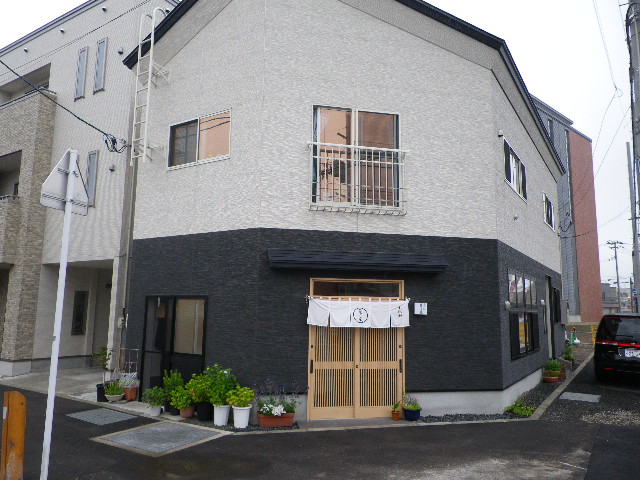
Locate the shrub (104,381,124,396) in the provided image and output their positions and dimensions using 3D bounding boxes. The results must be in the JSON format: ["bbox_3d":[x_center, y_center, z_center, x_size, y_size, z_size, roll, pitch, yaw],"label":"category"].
[{"bbox_3d":[-3.817,2.784,9.709,0.350,0.292,0.350,4,-8,-20],"label":"shrub"}]

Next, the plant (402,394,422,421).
[{"bbox_3d":[1.583,2.854,8.860,0.314,0.399,0.308,-1,-8,10],"label":"plant"}]

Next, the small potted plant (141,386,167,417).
[{"bbox_3d":[-2.843,2.756,8.869,0.414,0.469,0.406,3,-8,-17],"label":"small potted plant"}]

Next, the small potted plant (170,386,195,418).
[{"bbox_3d":[-2.217,2.629,8.464,0.395,0.487,0.395,3,-8,-13],"label":"small potted plant"}]

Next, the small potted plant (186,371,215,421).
[{"bbox_3d":[-1.990,2.583,8.607,0.425,0.758,0.395,3,-8,-12],"label":"small potted plant"}]

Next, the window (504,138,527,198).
[{"bbox_3d":[4.195,-1.414,11.061,0.120,0.859,2.371,-4,-9,31],"label":"window"}]

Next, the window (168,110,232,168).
[{"bbox_3d":[-2.327,-1.907,9.954,1.643,0.928,0.120,-4,-9,32],"label":"window"}]

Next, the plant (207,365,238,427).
[{"bbox_3d":[-1.545,2.456,8.230,0.497,0.914,0.462,2,-8,-10],"label":"plant"}]

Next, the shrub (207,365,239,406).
[{"bbox_3d":[-1.549,2.316,8.248,0.497,0.638,0.462,2,-8,-10],"label":"shrub"}]

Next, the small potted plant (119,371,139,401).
[{"bbox_3d":[-3.601,2.782,9.809,0.356,0.493,0.356,4,-8,-19],"label":"small potted plant"}]

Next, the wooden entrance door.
[{"bbox_3d":[0.607,1.926,8.406,1.624,1.907,0.100,3,-8,-12],"label":"wooden entrance door"}]

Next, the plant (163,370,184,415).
[{"bbox_3d":[-2.458,2.550,8.701,0.339,0.697,0.339,3,-8,-15],"label":"plant"}]

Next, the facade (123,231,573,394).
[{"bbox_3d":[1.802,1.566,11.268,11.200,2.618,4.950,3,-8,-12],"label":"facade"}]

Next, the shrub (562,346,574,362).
[{"bbox_3d":[8.256,3.804,17.200,0.400,0.530,0.400,-4,-9,31],"label":"shrub"}]

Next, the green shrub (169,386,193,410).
[{"bbox_3d":[-2.247,2.574,8.464,0.378,0.349,0.378,3,-8,-13],"label":"green shrub"}]

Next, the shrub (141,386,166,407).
[{"bbox_3d":[-2.728,2.590,8.542,0.393,0.336,0.393,3,-8,-17],"label":"shrub"}]

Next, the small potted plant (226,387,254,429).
[{"bbox_3d":[-1.238,2.604,8.091,0.415,0.599,0.385,2,-8,-8],"label":"small potted plant"}]

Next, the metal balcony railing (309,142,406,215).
[{"bbox_3d":[0.629,-1.029,8.683,1.743,1.072,0.260,3,-8,-12],"label":"metal balcony railing"}]

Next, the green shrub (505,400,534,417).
[{"bbox_3d":[3.612,3.060,9.387,0.450,0.220,0.520,-4,-9,31],"label":"green shrub"}]

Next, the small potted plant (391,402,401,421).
[{"bbox_3d":[1.283,2.898,8.765,0.156,0.279,0.152,0,-8,8],"label":"small potted plant"}]

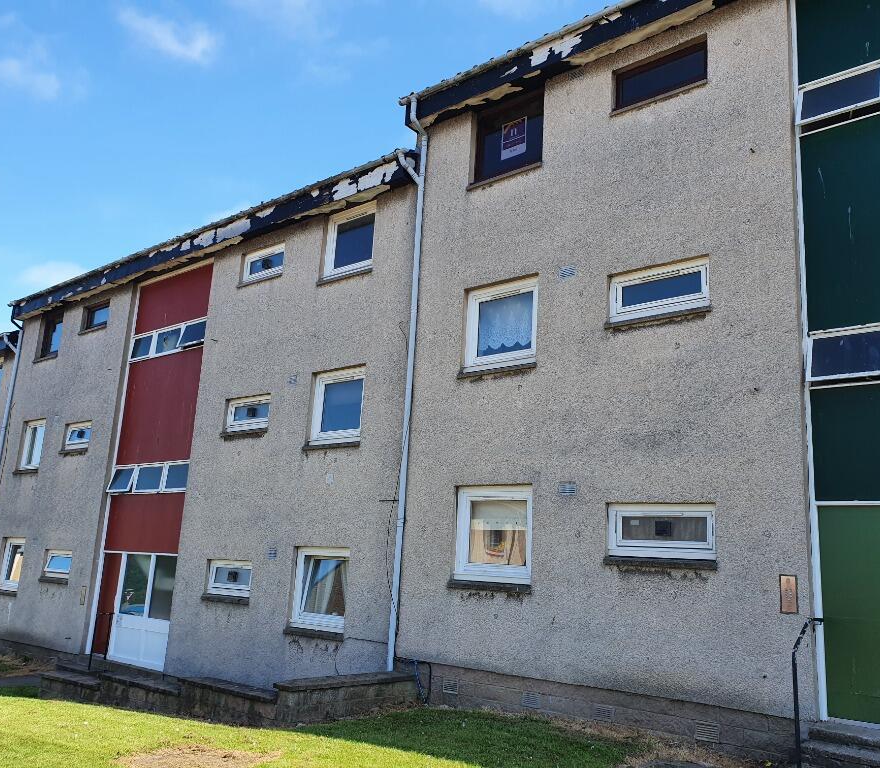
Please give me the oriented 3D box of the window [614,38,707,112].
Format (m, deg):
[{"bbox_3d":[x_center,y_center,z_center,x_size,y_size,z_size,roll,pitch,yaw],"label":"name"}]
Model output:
[{"bbox_3d":[2.837,-3.886,9.792,1.239,0.603,0.100,-8,-17,38],"label":"window"}]

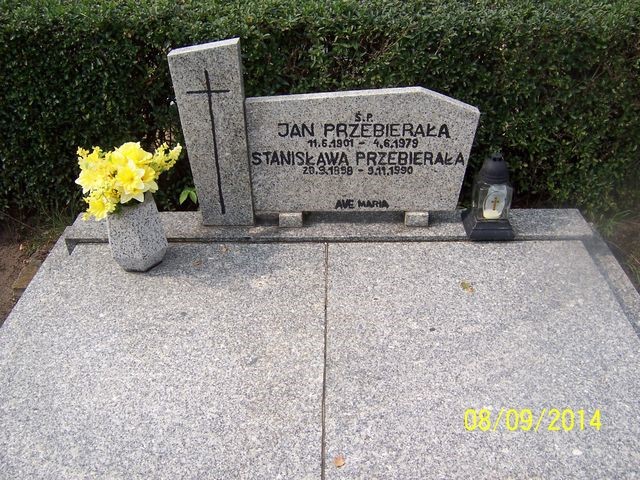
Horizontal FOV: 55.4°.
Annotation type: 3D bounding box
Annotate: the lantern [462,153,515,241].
[{"bbox_3d":[0.582,-0.165,2.045,0.152,0.283,0.155,0,33,1],"label":"lantern"}]

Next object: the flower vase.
[{"bbox_3d":[-0.592,-0.034,1.946,0.190,0.245,0.168,0,33,1],"label":"flower vase"}]

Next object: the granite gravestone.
[{"bbox_3d":[0.027,-0.339,2.006,0.954,0.632,0.085,0,33,1],"label":"granite gravestone"}]

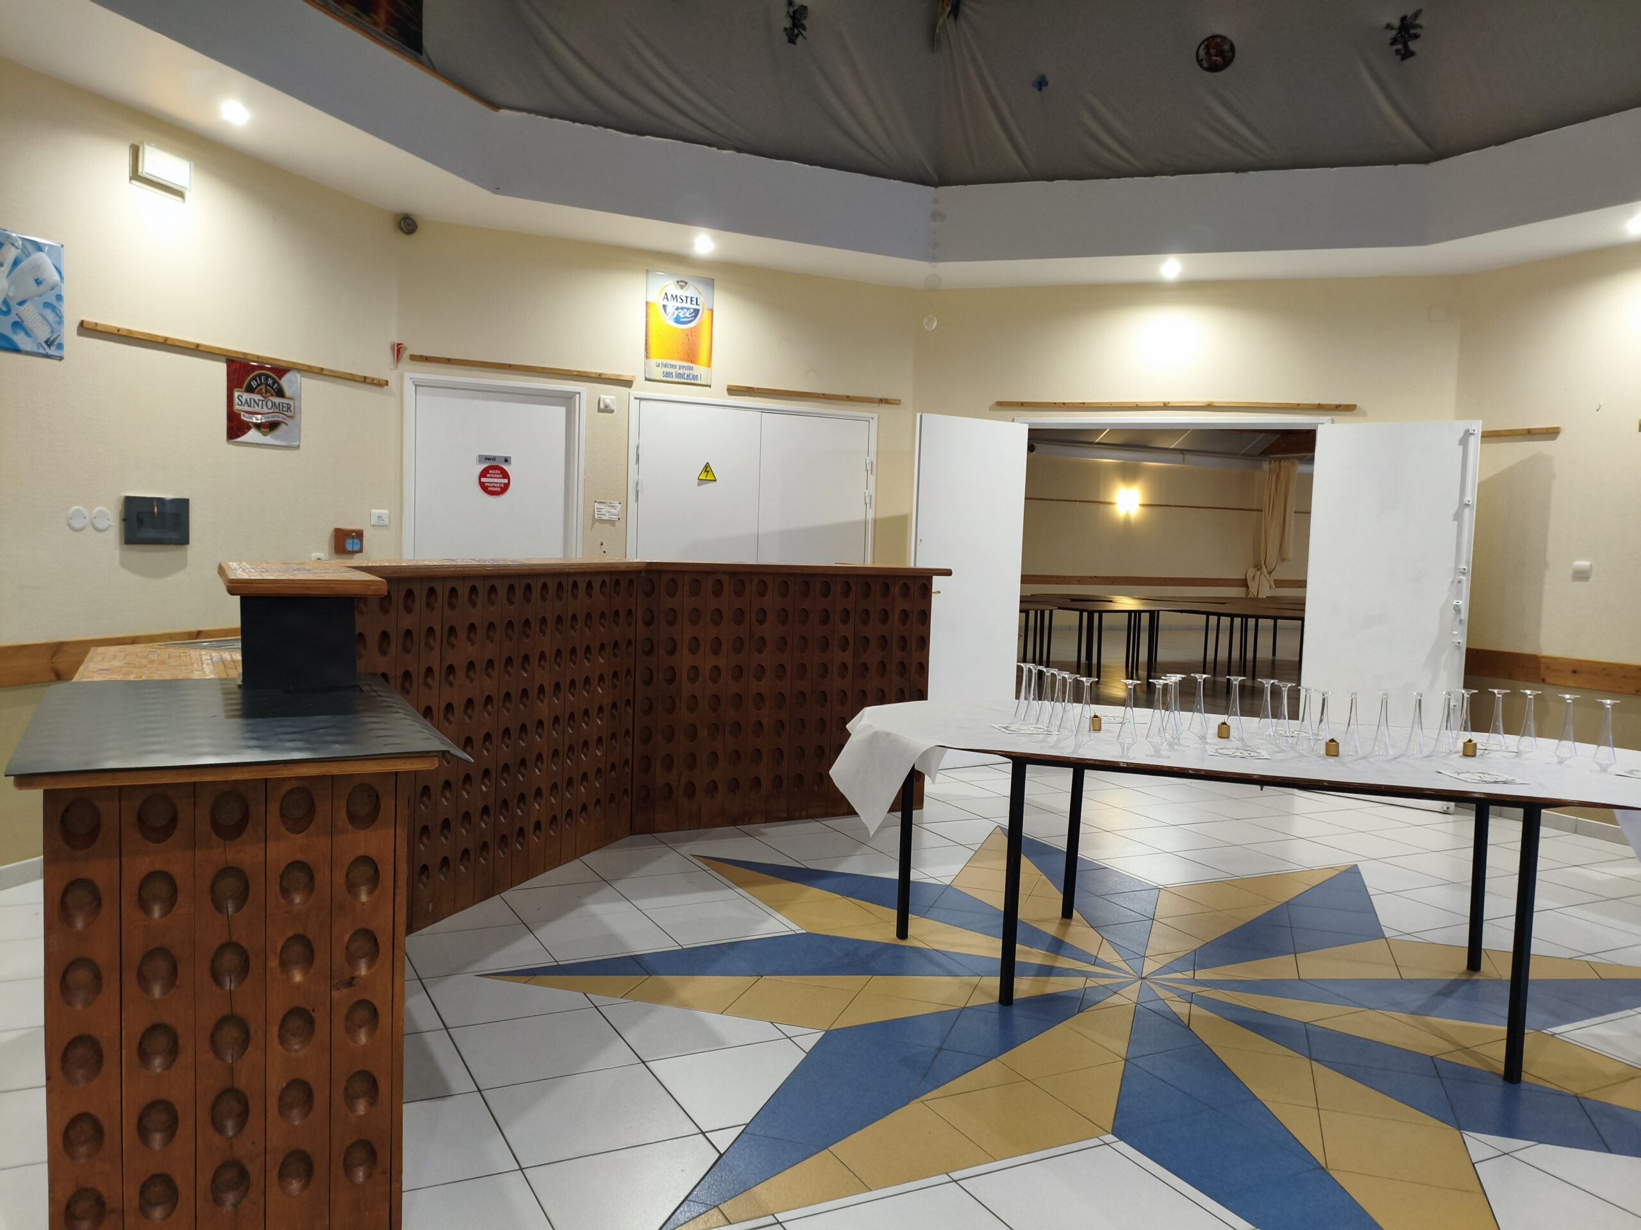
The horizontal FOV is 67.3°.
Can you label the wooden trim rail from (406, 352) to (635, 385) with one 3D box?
[{"bbox_3d":[-1.550,-1.302,6.530,1.188,0.028,0.022,0,4,-27],"label":"wooden trim rail"}]

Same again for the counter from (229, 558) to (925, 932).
[{"bbox_3d":[-0.620,0.424,4.596,1.472,1.201,4.142,3,4,18],"label":"counter"}]

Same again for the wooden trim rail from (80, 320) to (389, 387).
[{"bbox_3d":[-2.428,-1.112,5.350,0.022,0.028,1.746,3,4,18],"label":"wooden trim rail"}]

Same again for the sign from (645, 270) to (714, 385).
[{"bbox_3d":[-0.786,-1.601,6.899,0.393,0.604,0.015,0,4,-27],"label":"sign"}]

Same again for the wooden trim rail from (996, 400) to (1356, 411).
[{"bbox_3d":[2.016,-1.210,7.131,2.007,0.028,0.022,3,4,18],"label":"wooden trim rail"}]

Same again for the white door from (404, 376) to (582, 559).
[{"bbox_3d":[-1.743,-0.181,6.569,0.944,2.100,0.110,0,4,-27],"label":"white door"}]

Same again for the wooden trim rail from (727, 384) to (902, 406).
[{"bbox_3d":[-0.015,-1.302,7.310,1.156,0.028,0.022,0,4,-27],"label":"wooden trim rail"}]

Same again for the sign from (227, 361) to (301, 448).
[{"bbox_3d":[-2.425,-0.925,5.399,0.015,0.354,0.440,3,4,18],"label":"sign"}]

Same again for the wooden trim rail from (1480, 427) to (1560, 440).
[{"bbox_3d":[3.576,-0.944,6.381,0.022,0.028,0.509,0,4,-27],"label":"wooden trim rail"}]

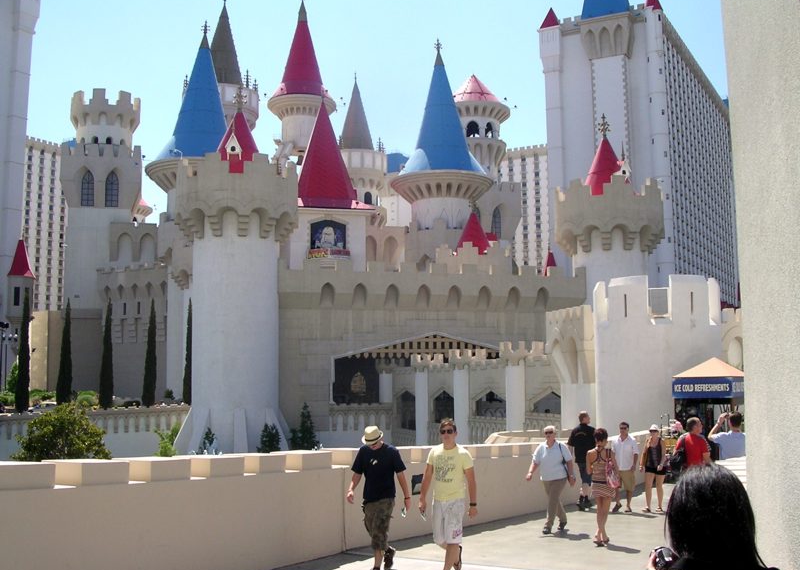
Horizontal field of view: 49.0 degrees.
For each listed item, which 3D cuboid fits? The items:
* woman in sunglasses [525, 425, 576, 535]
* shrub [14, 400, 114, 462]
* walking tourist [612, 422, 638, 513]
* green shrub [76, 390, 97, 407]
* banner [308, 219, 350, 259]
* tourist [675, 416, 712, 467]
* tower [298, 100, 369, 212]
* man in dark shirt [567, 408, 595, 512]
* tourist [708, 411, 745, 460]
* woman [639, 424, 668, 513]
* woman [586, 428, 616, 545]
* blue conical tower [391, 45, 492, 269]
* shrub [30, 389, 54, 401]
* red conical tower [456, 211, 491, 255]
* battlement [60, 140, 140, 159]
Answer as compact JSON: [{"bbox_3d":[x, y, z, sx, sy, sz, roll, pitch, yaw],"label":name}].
[{"bbox_3d":[2.264,2.922,13.120,0.720,1.600,0.500,-3,-8,17],"label":"woman in sunglasses"},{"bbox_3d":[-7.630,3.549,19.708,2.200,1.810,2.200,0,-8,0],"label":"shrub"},{"bbox_3d":[4.237,3.429,16.500,0.530,1.690,0.420,-3,-7,20],"label":"walking tourist"},{"bbox_3d":[-27.538,10.075,77.380,1.900,1.720,1.900,0,-8,0],"label":"green shrub"},{"bbox_3d":[-6.984,-4.508,87.000,4.100,3.900,0.250,1,-7,-15],"label":"banner"},{"bbox_3d":[4.604,2.943,13.698,0.580,1.750,0.420,-4,-8,28],"label":"tourist"},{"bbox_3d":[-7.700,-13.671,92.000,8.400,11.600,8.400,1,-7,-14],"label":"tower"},{"bbox_3d":[3.330,3.247,16.200,0.560,1.820,0.460,-3,-7,20],"label":"man in dark shirt"},{"bbox_3d":[5.378,2.938,14.124,0.620,1.760,0.500,3,-9,-22],"label":"tourist"},{"bbox_3d":[4.682,3.394,16.283,0.500,1.590,0.380,-2,-8,10],"label":"woman"},{"bbox_3d":[2.829,2.826,12.300,0.460,1.610,0.380,-2,-7,16],"label":"woman"},{"bbox_3d":[3.494,-10.970,72.189,7.800,18.640,7.800,0,-8,0],"label":"blue conical tower"},{"bbox_3d":[-41.930,12.960,103.000,2.800,1.400,2.000,1,-7,-10],"label":"shrub"},{"bbox_3d":[8.035,-5.630,96.000,3.800,4.900,3.800,-1,-7,0],"label":"red conical tower"},{"bbox_3d":[-39.088,-17.613,115.000,10.000,2.500,10.000,0,-7,-6],"label":"battlement"}]

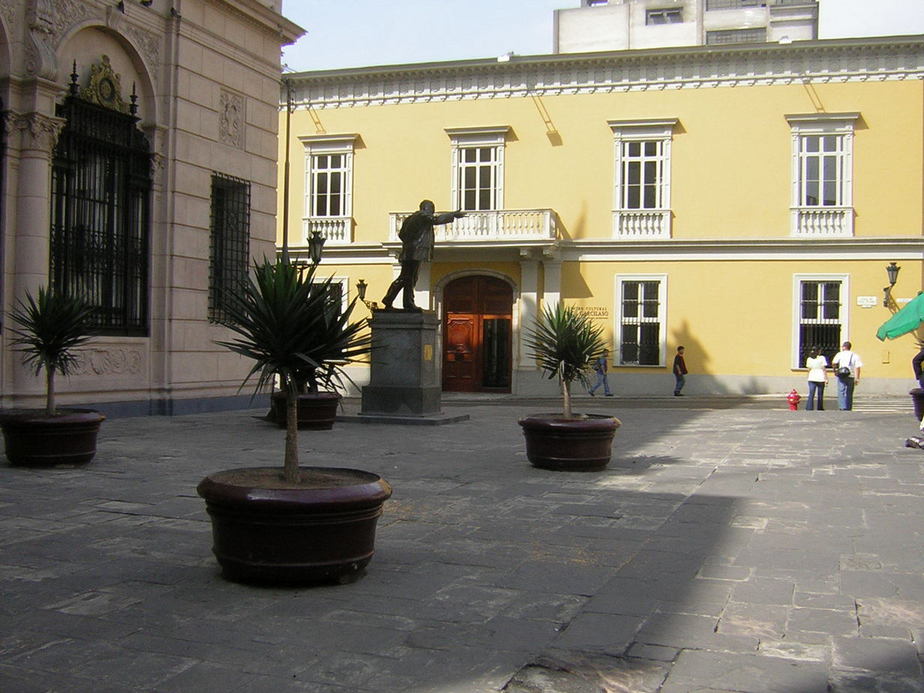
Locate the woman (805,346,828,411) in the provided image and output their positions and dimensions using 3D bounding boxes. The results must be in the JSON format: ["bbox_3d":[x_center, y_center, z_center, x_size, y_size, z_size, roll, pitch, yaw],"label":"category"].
[{"bbox_3d":[9.112,0.810,24.700,0.540,1.661,0.340,1,0,9],"label":"woman"}]

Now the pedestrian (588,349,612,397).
[{"bbox_3d":[4.540,0.852,31.500,0.750,1.600,0.520,1,0,16],"label":"pedestrian"}]

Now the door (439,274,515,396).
[{"bbox_3d":[0.553,-0.473,34.271,2.719,4.262,0.300,1,0,15],"label":"door"}]

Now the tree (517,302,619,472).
[{"bbox_3d":[1.448,0.506,12.772,1.356,2.120,1.356,1,0,6],"label":"tree"}]

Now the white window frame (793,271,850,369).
[{"bbox_3d":[11.479,-0.791,30.807,1.681,2.987,0.220,1,0,16],"label":"white window frame"}]

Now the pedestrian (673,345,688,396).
[{"bbox_3d":[7.140,0.810,31.400,0.420,1.634,0.480,1,0,21],"label":"pedestrian"}]

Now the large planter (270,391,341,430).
[{"bbox_3d":[-2.944,1.195,18.224,1.340,0.603,1.340,1,0,0],"label":"large planter"}]

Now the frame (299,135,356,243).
[{"bbox_3d":[-4.935,-5.796,35.453,2.281,4.055,0.450,1,0,15],"label":"frame"}]

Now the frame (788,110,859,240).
[{"bbox_3d":[11.489,-5.408,30.700,2.146,3.967,0.450,1,0,16],"label":"frame"}]

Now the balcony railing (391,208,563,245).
[{"bbox_3d":[0.381,-4.107,33.433,5.757,1.059,1.250,1,0,16],"label":"balcony railing"}]

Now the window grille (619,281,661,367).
[{"bbox_3d":[6.029,-0.775,32.406,1.282,2.863,0.080,1,0,16],"label":"window grille"}]

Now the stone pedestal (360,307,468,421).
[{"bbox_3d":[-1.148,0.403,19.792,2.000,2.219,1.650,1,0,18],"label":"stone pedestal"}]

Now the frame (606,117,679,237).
[{"bbox_3d":[6.124,-5.676,32.510,2.269,4.047,0.450,1,0,15],"label":"frame"}]

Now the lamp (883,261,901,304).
[{"bbox_3d":[13.448,-1.977,30.157,0.450,1.381,1.050,1,0,15],"label":"lamp"}]

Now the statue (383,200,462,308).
[{"bbox_3d":[-0.781,-1.870,19.707,1.730,2.339,0.800,1,0,14],"label":"statue"}]

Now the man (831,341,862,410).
[{"bbox_3d":[9.896,0.760,24.700,0.660,1.761,0.380,1,0,-3],"label":"man"}]

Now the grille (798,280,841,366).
[{"bbox_3d":[11.479,-0.721,30.807,1.218,2.754,0.080,1,0,16],"label":"grille"}]

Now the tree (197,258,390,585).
[{"bbox_3d":[-1.134,0.451,6.608,1.340,2.111,1.340,1,0,0],"label":"tree"}]

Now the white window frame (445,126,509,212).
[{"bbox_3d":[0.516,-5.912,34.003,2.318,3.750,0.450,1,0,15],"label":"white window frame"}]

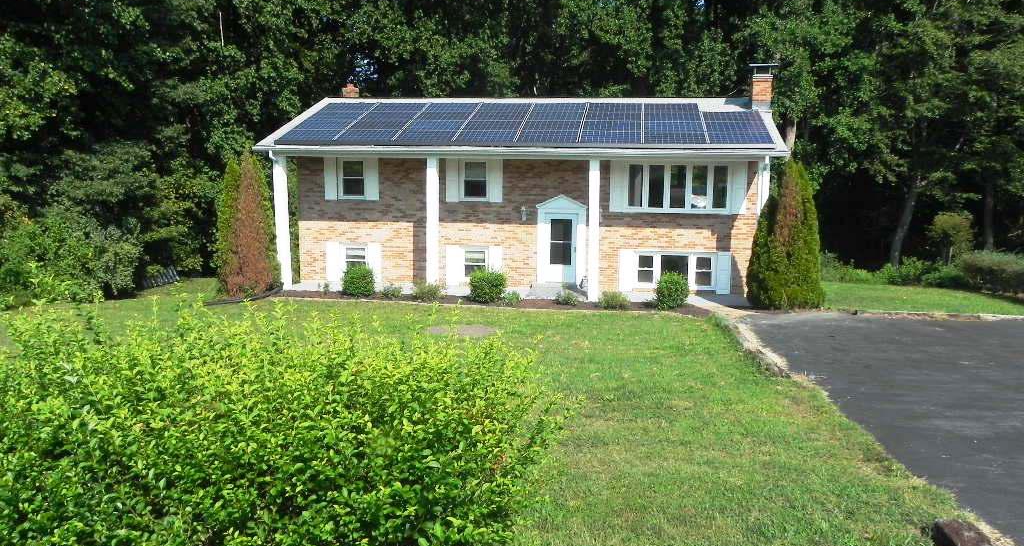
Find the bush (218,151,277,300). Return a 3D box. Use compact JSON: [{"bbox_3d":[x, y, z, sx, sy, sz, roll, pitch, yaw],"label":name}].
[{"bbox_3d":[-7.663,-1.443,22.405,1.913,4.030,1.734,2,9,9],"label":"bush"}]

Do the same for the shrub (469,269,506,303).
[{"bbox_3d":[-0.662,0.334,20.800,1.038,0.866,0.969,1,9,0],"label":"shrub"}]

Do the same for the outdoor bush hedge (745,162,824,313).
[{"bbox_3d":[7.362,-1.070,20.696,2.120,3.923,1.887,2,9,9],"label":"outdoor bush hedge"}]

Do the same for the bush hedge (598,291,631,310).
[{"bbox_3d":[2.700,0.699,20.256,0.851,0.429,0.765,2,9,9],"label":"bush hedge"}]

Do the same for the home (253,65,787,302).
[{"bbox_3d":[0.705,-3.343,25.868,14.647,6.732,10.424,2,9,9],"label":"home"}]

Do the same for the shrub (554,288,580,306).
[{"bbox_3d":[1.490,0.609,20.648,0.705,0.446,0.663,2,9,9],"label":"shrub"}]

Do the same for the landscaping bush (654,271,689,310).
[{"bbox_3d":[4.166,0.428,20.081,0.897,0.943,0.918,2,9,9],"label":"landscaping bush"}]

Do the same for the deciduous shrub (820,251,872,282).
[{"bbox_3d":[11.036,-0.214,25.292,1.794,0.991,1.326,2,9,9],"label":"deciduous shrub"}]

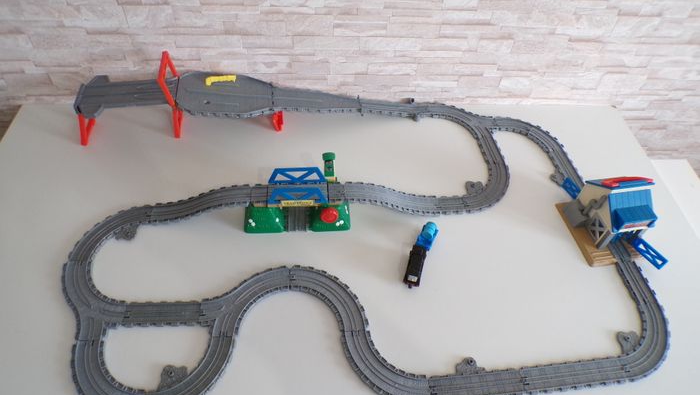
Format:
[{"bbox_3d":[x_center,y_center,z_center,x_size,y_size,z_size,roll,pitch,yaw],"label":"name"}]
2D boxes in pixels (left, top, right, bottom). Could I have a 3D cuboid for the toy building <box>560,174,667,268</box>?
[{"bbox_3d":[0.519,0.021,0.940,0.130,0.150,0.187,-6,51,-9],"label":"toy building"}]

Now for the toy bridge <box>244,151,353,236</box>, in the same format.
[{"bbox_3d":[-0.102,-0.009,0.935,0.210,0.130,0.093,-1,51,-5],"label":"toy bridge"}]

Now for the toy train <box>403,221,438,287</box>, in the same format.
[{"bbox_3d":[0.133,0.105,0.914,0.033,0.041,0.143,18,52,11],"label":"toy train"}]

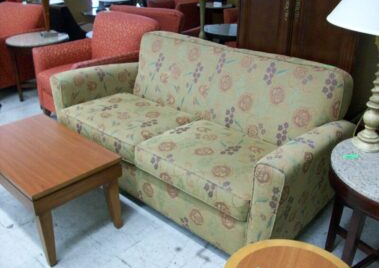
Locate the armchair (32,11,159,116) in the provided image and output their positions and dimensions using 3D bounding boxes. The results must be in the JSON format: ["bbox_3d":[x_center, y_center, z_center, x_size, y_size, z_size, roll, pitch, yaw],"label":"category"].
[{"bbox_3d":[-0.875,-0.611,3.527,0.870,0.880,0.860,22,34,36],"label":"armchair"}]

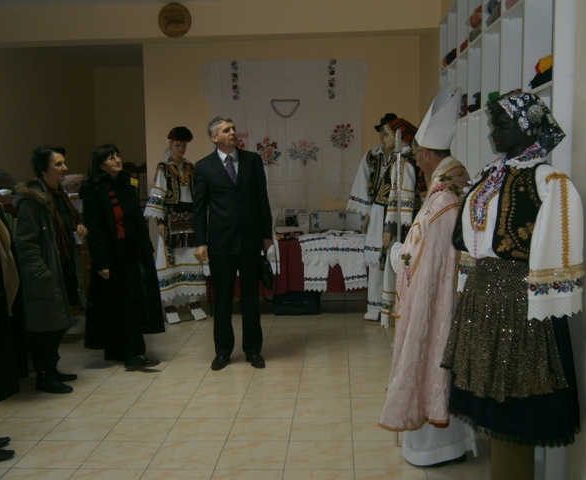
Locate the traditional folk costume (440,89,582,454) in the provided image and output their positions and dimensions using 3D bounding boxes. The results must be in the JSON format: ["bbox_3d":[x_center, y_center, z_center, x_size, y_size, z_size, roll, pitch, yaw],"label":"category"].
[{"bbox_3d":[0.770,0.075,2.345,0.450,1.190,0.540,-3,6,-21],"label":"traditional folk costume"}]

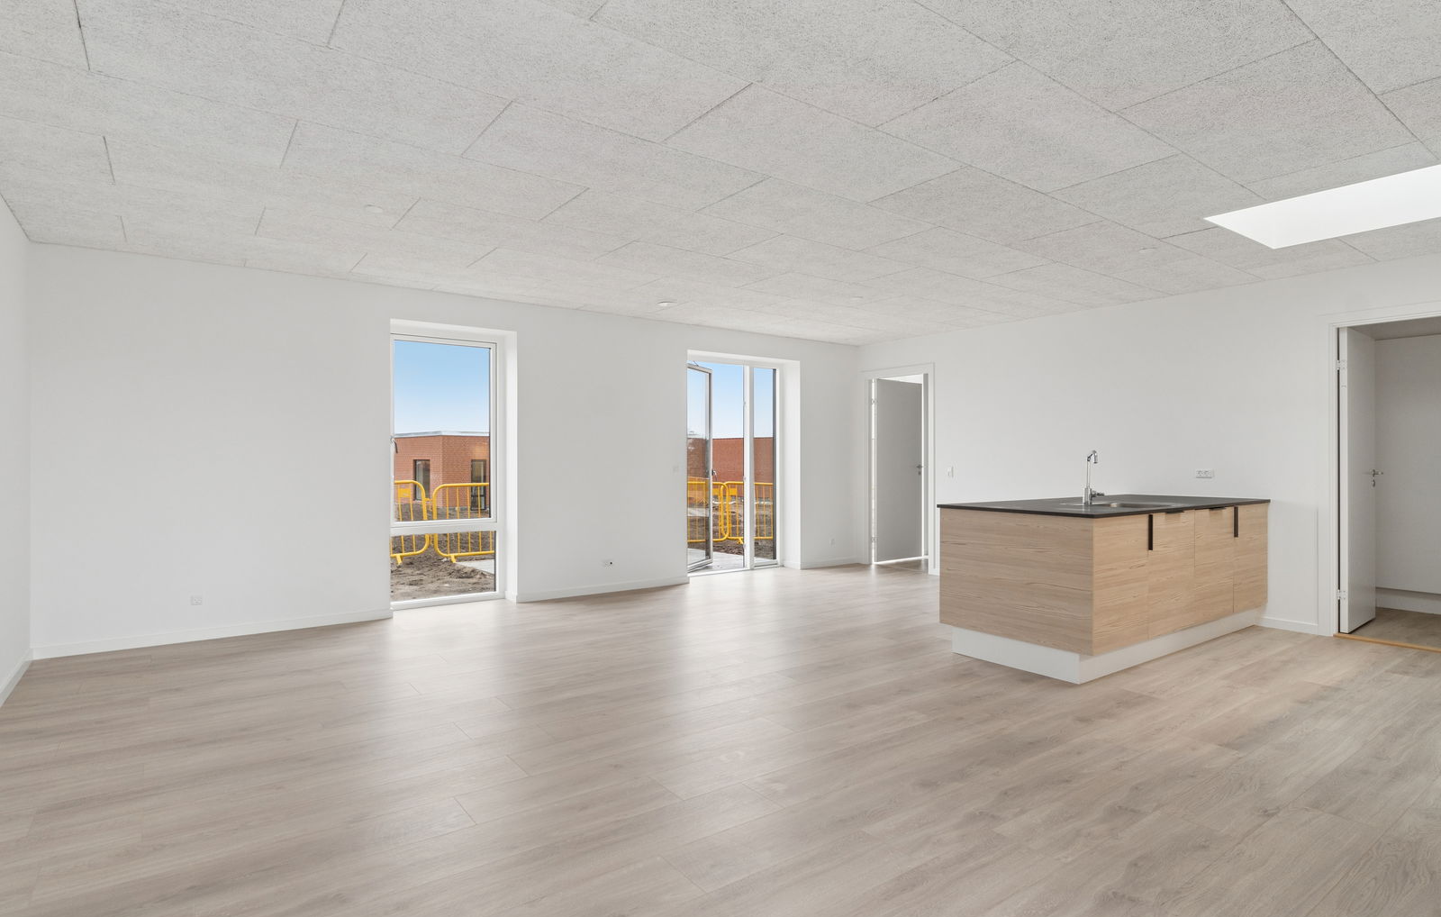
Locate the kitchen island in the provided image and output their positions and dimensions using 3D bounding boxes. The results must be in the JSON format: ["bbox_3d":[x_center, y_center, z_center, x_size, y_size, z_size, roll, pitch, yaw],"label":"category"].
[{"bbox_3d":[2.620,0.743,4.775,2.460,0.908,0.953,0,0,-36],"label":"kitchen island"}]

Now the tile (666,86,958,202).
[{"bbox_3d":[0.415,-1.287,3.034,1.200,0.025,0.600,0,0,-36],"label":"tile"}]

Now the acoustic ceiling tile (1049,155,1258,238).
[{"bbox_3d":[2.222,-1.284,3.586,1.200,0.025,0.600,0,0,-36],"label":"acoustic ceiling tile"}]

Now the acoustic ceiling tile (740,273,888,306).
[{"bbox_3d":[0.771,-1.289,5.517,1.200,0.025,0.600,0,0,-36],"label":"acoustic ceiling tile"}]

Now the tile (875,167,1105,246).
[{"bbox_3d":[1.383,-1.282,3.711,1.200,0.030,0.600,0,1,-36],"label":"tile"}]

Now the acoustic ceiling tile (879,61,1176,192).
[{"bbox_3d":[1.253,-1.285,2.891,1.200,0.025,0.600,0,0,-36],"label":"acoustic ceiling tile"}]

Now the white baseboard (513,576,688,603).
[{"bbox_3d":[-0.989,1.155,6.406,1.657,0.070,0.015,0,0,-36],"label":"white baseboard"}]

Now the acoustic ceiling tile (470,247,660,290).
[{"bbox_3d":[-1.006,-1.292,4.933,1.200,0.030,0.600,0,1,-36],"label":"acoustic ceiling tile"}]

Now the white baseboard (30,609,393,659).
[{"bbox_3d":[-3.240,1.152,4.799,1.949,0.070,0.015,0,0,-36],"label":"white baseboard"}]

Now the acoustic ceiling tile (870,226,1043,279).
[{"bbox_3d":[1.501,-1.286,4.555,1.200,0.025,0.600,0,0,-36],"label":"acoustic ceiling tile"}]

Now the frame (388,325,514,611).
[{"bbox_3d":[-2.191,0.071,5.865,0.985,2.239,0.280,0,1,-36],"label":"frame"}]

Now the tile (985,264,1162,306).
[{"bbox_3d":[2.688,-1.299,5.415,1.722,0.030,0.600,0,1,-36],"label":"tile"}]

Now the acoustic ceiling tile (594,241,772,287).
[{"bbox_3d":[-0.198,-1.290,4.823,1.200,0.025,0.600,0,0,-36],"label":"acoustic ceiling tile"}]

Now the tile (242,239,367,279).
[{"bbox_3d":[-2.668,-1.294,4.649,0.618,0.030,0.738,0,0,-36],"label":"tile"}]

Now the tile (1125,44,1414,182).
[{"bbox_3d":[2.111,-1.283,2.763,1.200,0.025,0.600,0,0,-36],"label":"tile"}]

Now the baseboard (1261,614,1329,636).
[{"bbox_3d":[3.966,1.166,5.016,0.016,0.065,0.390,0,0,-36],"label":"baseboard"}]

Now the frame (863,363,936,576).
[{"bbox_3d":[1.977,0.100,7.925,0.120,2.190,1.045,0,1,-36],"label":"frame"}]

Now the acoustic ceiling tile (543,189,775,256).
[{"bbox_3d":[-0.303,-1.287,3.989,1.200,0.030,0.602,0,0,-36],"label":"acoustic ceiling tile"}]

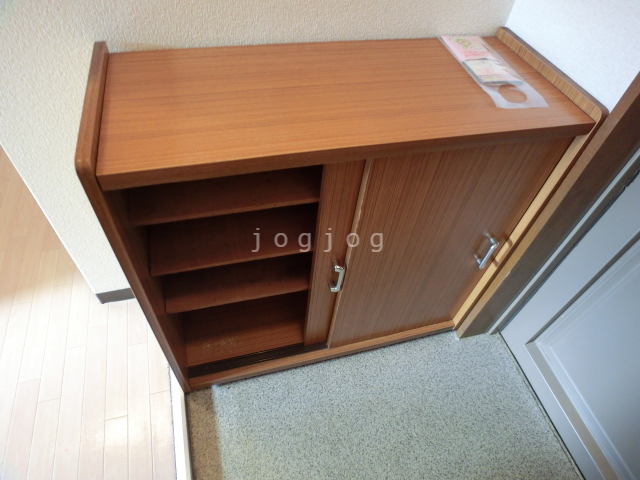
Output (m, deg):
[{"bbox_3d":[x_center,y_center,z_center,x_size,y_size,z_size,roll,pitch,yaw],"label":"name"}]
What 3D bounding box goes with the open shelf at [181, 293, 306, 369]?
[{"bbox_3d":[-0.267,0.159,1.288,0.400,0.330,0.320,-9,52,-13],"label":"open shelf"}]

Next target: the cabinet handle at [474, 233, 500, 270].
[{"bbox_3d":[0.493,0.038,1.139,0.016,0.115,0.030,-9,52,-13],"label":"cabinet handle"}]

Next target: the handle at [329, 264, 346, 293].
[{"bbox_3d":[0.050,0.108,1.071,0.018,0.115,0.030,-9,52,-13],"label":"handle"}]

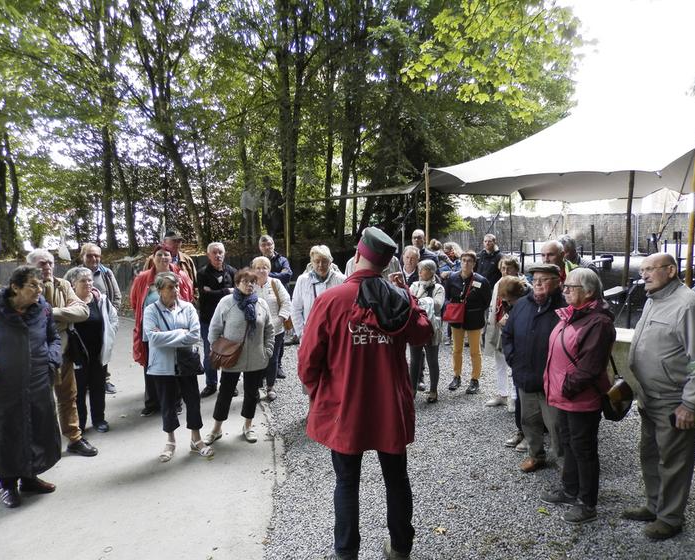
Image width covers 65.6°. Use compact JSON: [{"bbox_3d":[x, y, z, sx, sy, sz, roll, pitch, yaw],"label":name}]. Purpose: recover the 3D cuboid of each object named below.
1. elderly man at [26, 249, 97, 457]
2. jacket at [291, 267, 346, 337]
[{"bbox_3d":[-2.442,0.592,4.589,0.450,1.720,0.530,4,6,38],"label":"elderly man"},{"bbox_3d":[-0.252,0.237,5.040,0.560,0.750,0.360,-1,5,-9],"label":"jacket"}]

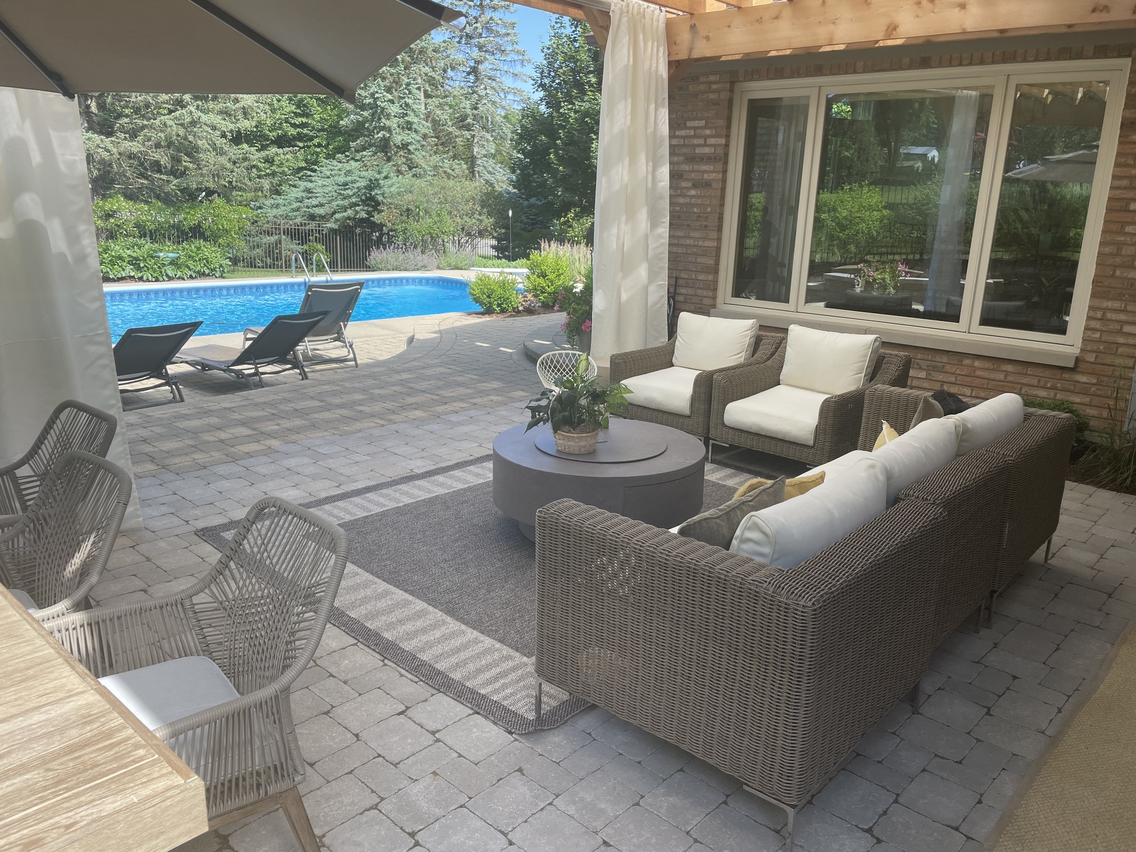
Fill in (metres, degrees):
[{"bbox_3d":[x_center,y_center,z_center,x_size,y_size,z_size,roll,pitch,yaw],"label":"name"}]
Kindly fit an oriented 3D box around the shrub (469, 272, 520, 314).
[{"bbox_3d":[-1.025,-1.857,11.939,0.740,0.600,0.720,2,15,0],"label":"shrub"}]

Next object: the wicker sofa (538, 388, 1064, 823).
[{"bbox_3d":[1.045,0.377,3.180,0.890,0.740,2.520,14,20,39],"label":"wicker sofa"}]

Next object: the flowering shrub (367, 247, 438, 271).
[{"bbox_3d":[-3.873,-3.990,20.168,1.660,0.580,0.950,-2,16,-12],"label":"flowering shrub"}]

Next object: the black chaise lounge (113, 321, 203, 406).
[{"bbox_3d":[-3.696,-0.501,6.837,1.870,0.828,0.596,12,18,33],"label":"black chaise lounge"}]

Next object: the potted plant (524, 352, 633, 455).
[{"bbox_3d":[0.050,-0.110,3.803,0.460,0.440,0.440,2,15,0],"label":"potted plant"}]

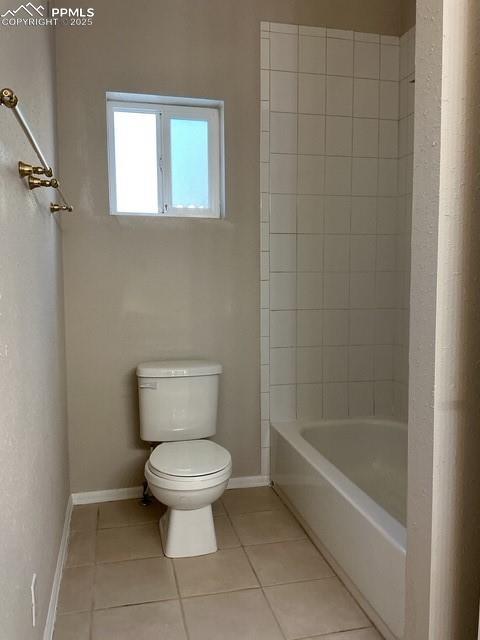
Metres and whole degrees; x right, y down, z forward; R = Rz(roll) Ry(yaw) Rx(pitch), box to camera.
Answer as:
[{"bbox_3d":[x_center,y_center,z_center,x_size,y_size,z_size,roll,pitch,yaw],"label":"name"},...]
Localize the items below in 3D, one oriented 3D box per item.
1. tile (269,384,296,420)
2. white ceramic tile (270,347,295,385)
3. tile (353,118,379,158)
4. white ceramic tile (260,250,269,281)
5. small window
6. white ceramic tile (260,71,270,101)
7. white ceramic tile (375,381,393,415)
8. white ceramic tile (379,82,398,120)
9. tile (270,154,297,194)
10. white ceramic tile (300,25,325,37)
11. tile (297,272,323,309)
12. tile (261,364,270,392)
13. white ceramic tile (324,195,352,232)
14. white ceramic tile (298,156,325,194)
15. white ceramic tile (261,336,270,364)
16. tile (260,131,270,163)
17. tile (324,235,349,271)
[{"bbox_3d":[0.235,0.449,2.923,0.151,0.195,0.009,-1,5,-13],"label":"tile"},{"bbox_3d":[0.234,0.257,2.908,0.152,0.203,0.010,-2,6,-14],"label":"white ceramic tile"},{"bbox_3d":[0.669,-0.974,2.873,0.150,0.201,0.010,-2,6,-13],"label":"tile"},{"bbox_3d":[0.133,-0.286,2.830,0.046,0.150,0.010,-2,6,-14],"label":"white ceramic tile"},{"bbox_3d":[-0.370,-0.807,2.696,0.570,0.576,0.110,-2,6,-13],"label":"small window"},{"bbox_3d":[0.128,-1.197,2.745,0.049,0.150,0.010,-2,6,-13],"label":"white ceramic tile"},{"bbox_3d":[0.820,0.447,3.058,0.118,0.195,0.009,-1,5,-13],"label":"white ceramic tile"},{"bbox_3d":[0.810,-1.204,2.932,0.120,0.203,0.010,-1,5,-12],"label":"white ceramic tile"},{"bbox_3d":[0.228,-0.765,2.811,0.152,0.203,0.010,-2,6,-13],"label":"tile"},{"bbox_3d":[0.370,-1.479,2.753,0.150,0.044,0.010,-2,6,-13],"label":"white ceramic tile"},{"bbox_3d":[0.380,-0.158,2.902,0.151,0.202,0.009,-1,5,-13],"label":"tile"},{"bbox_3d":[0.138,0.319,2.927,0.055,0.152,0.010,-1,5,-12],"label":"tile"},{"bbox_3d":[0.528,-0.570,2.899,0.151,0.202,0.009,-1,5,-13],"label":"white ceramic tile"},{"bbox_3d":[0.376,-0.769,2.846,0.152,0.203,0.010,-2,6,-13],"label":"white ceramic tile"},{"bbox_3d":[0.130,0.160,2.850,0.049,0.148,0.010,-2,6,-13],"label":"white ceramic tile"},{"bbox_3d":[0.130,-0.892,2.776,0.049,0.152,0.010,-2,6,-13],"label":"tile"},{"bbox_3d":[0.524,-0.363,2.895,0.150,0.201,0.010,-2,6,-13],"label":"tile"}]

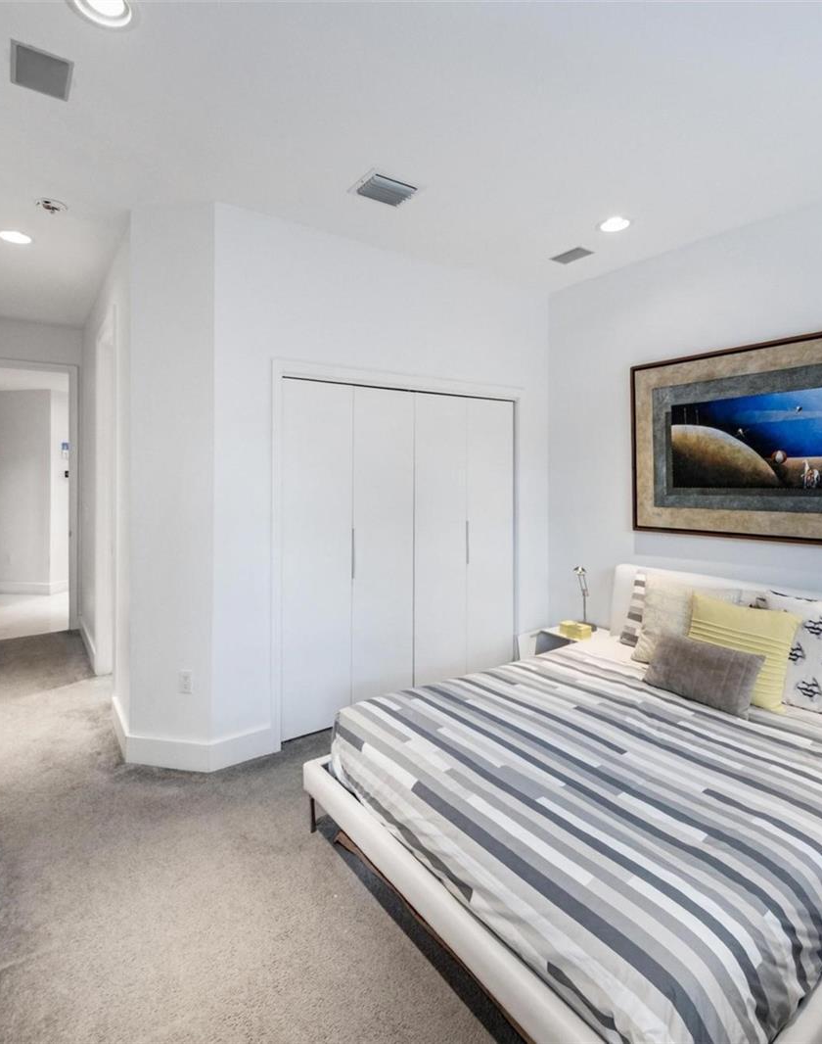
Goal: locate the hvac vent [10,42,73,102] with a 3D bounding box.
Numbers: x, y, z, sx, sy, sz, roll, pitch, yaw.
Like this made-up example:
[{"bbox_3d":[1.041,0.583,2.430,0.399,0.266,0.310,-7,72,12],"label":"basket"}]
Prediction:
[{"bbox_3d":[-1.296,-1.573,1.830,0.175,0.020,0.232,-2,3,-37],"label":"hvac vent"}]

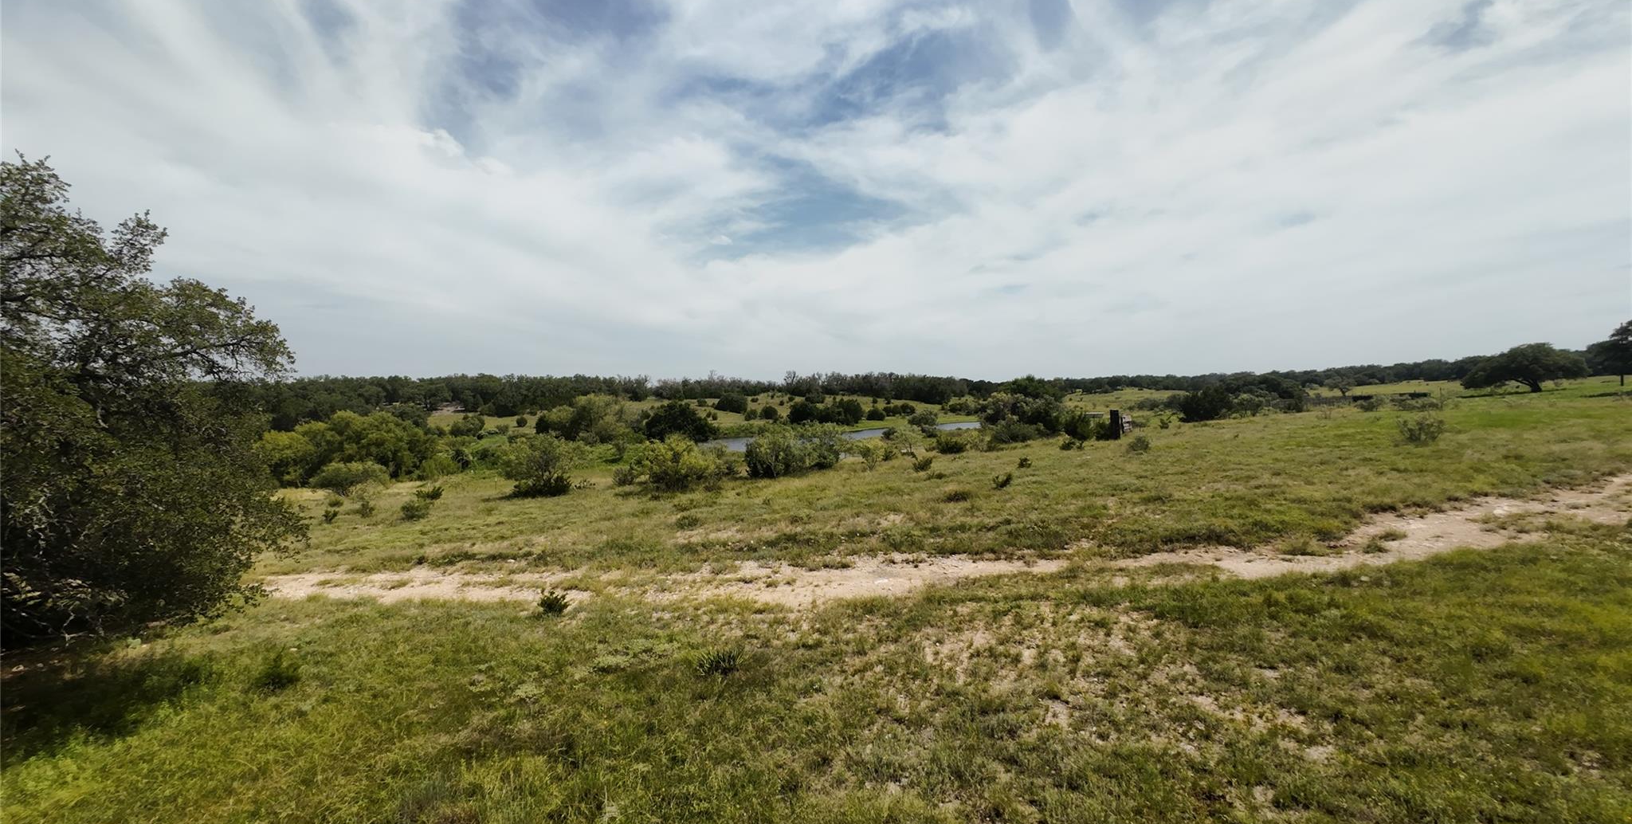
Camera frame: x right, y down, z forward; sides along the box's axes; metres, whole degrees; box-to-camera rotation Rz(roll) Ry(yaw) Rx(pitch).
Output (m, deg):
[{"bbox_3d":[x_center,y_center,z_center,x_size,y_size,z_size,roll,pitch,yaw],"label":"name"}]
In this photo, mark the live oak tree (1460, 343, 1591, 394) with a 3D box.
[{"bbox_3d":[93.760,-5.800,69.000,10.030,6.800,10.340,-3,3,-36],"label":"live oak tree"}]

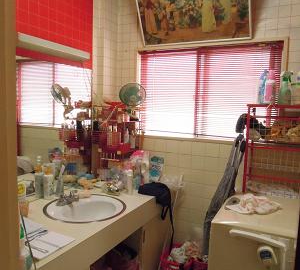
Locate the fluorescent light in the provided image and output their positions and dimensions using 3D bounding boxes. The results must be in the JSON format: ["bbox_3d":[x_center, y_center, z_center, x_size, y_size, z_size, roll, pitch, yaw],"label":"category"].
[{"bbox_3d":[-0.636,-0.569,1.863,0.091,0.061,0.624,4,6,27],"label":"fluorescent light"}]

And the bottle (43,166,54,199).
[{"bbox_3d":[-0.686,0.320,1.886,0.071,0.221,0.071,4,6,27],"label":"bottle"}]

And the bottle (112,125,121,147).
[{"bbox_3d":[-0.274,0.011,2.269,0.057,0.175,0.052,4,6,27],"label":"bottle"}]

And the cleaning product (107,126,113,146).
[{"bbox_3d":[-0.334,0.006,2.300,0.043,0.167,0.043,2,5,0],"label":"cleaning product"}]

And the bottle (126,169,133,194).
[{"bbox_3d":[-0.148,0.345,2.044,0.038,0.172,0.038,4,6,27],"label":"bottle"}]

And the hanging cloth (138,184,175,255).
[{"bbox_3d":[0.047,0.650,2.145,0.180,0.530,0.210,4,6,27],"label":"hanging cloth"}]

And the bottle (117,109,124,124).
[{"bbox_3d":[-0.244,-0.153,2.291,0.056,0.113,0.053,4,6,27],"label":"bottle"}]

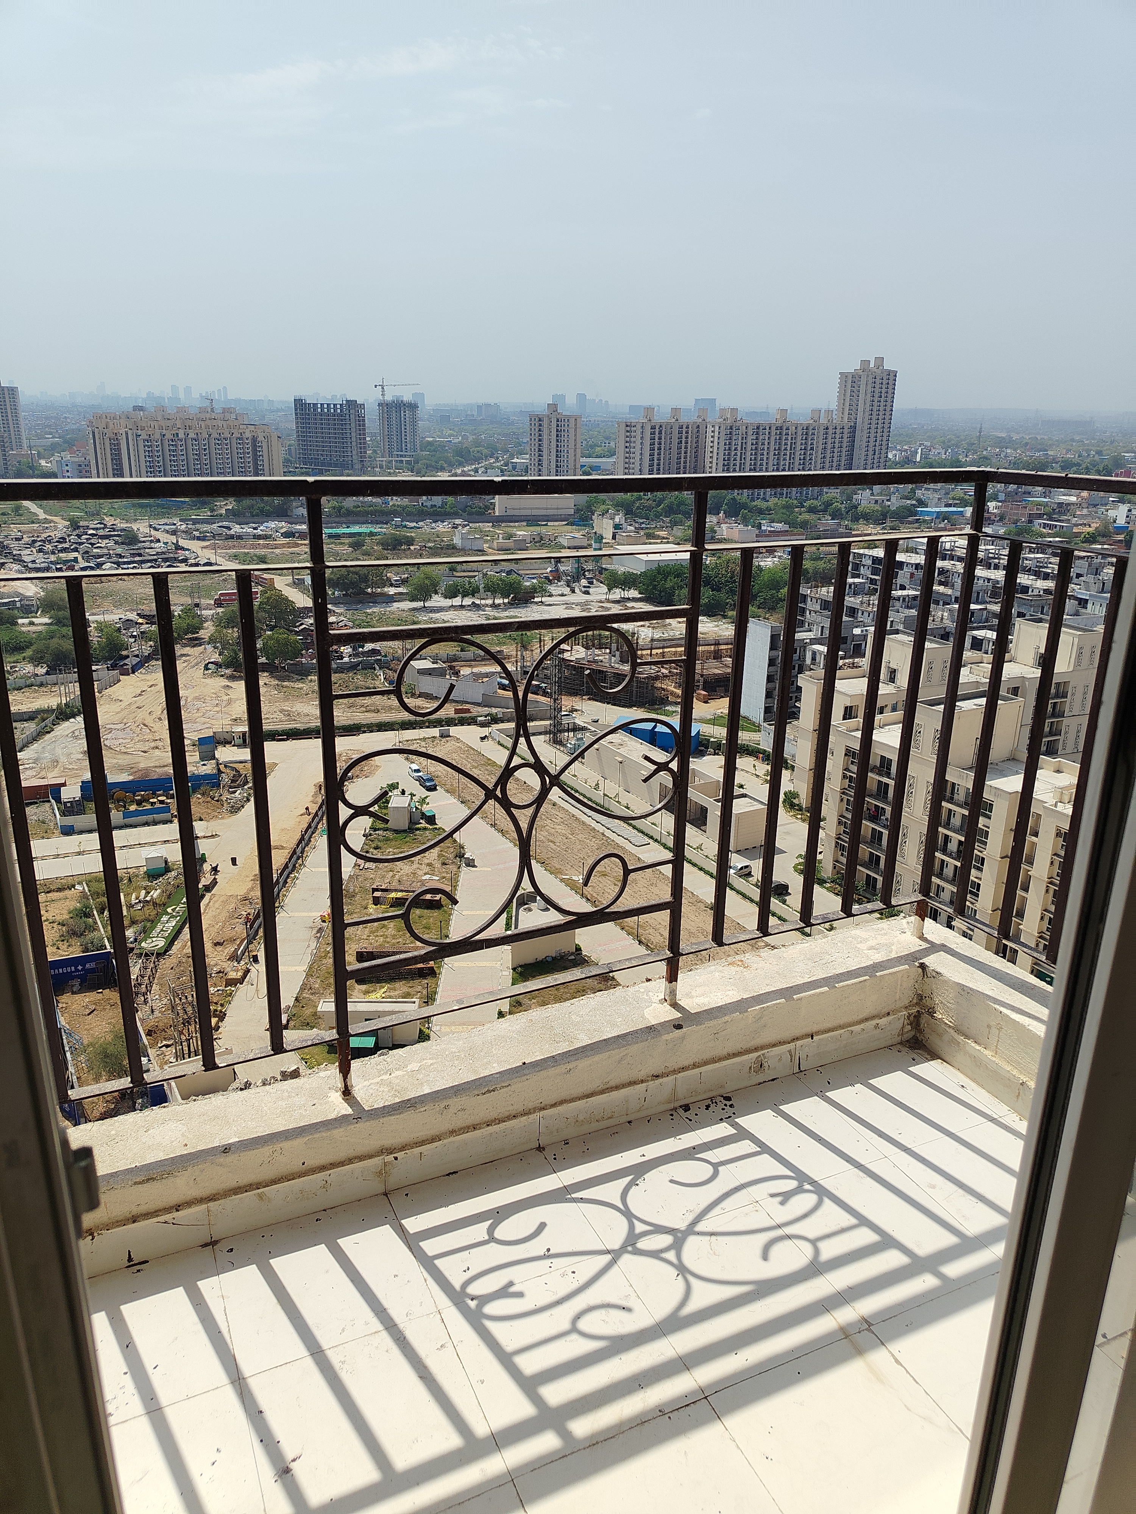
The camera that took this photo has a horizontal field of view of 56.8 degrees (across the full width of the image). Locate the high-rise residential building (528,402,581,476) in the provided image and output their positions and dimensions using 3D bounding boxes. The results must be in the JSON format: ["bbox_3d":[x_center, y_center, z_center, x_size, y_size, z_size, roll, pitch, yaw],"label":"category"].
[{"bbox_3d":[-8.497,-200.061,682.801,28.000,55.670,21.000,7,20,18],"label":"high-rise residential building"}]

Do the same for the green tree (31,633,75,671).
[{"bbox_3d":[-110.596,-22.105,225.400,10.000,7.059,10.000,-8,21,-25],"label":"green tree"}]

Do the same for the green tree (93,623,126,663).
[{"bbox_3d":[-101.338,-24.528,230.892,7.800,8.413,7.800,-7,20,-23],"label":"green tree"}]

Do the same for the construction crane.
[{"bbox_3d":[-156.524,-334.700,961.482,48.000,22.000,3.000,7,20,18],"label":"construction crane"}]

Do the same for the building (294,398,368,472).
[{"bbox_3d":[-180.113,-241.850,797.326,49.000,56.989,25.000,3,19,5],"label":"building"}]

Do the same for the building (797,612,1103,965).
[{"bbox_3d":[59.176,0.415,136.776,54.000,25.700,54.000,-9,21,-26],"label":"building"}]

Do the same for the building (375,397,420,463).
[{"bbox_3d":[-158.590,-304.096,984.334,35.000,56.365,27.000,1,19,1],"label":"building"}]

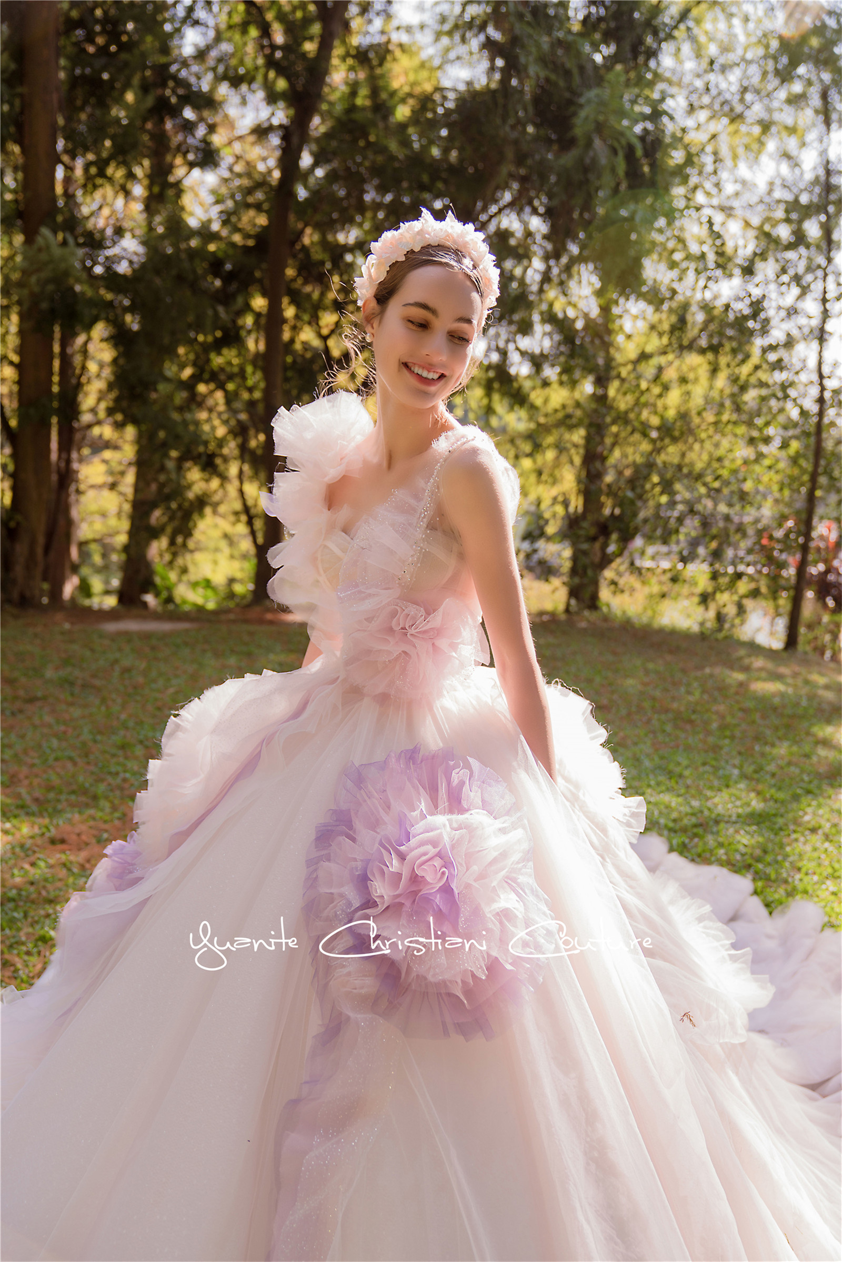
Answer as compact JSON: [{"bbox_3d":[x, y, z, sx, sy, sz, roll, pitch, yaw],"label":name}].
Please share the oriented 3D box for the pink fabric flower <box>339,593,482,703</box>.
[{"bbox_3d":[-0.012,0.023,1.390,0.195,0.145,0.090,2,2,12],"label":"pink fabric flower"}]

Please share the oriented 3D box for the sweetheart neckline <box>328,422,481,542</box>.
[{"bbox_3d":[-0.027,-0.206,1.370,0.190,0.150,0.110,2,-3,22],"label":"sweetheart neckline"}]

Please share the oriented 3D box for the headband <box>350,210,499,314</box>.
[{"bbox_3d":[0.009,-0.513,1.360,0.180,0.120,0.095,10,-3,-23],"label":"headband"}]

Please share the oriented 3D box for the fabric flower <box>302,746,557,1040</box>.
[{"bbox_3d":[0.010,0.323,1.210,0.305,0.345,0.160,-1,-27,2],"label":"fabric flower"}]

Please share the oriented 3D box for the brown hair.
[{"bbox_3d":[-0.012,-0.436,1.380,0.175,0.195,0.180,10,-3,-23],"label":"brown hair"}]

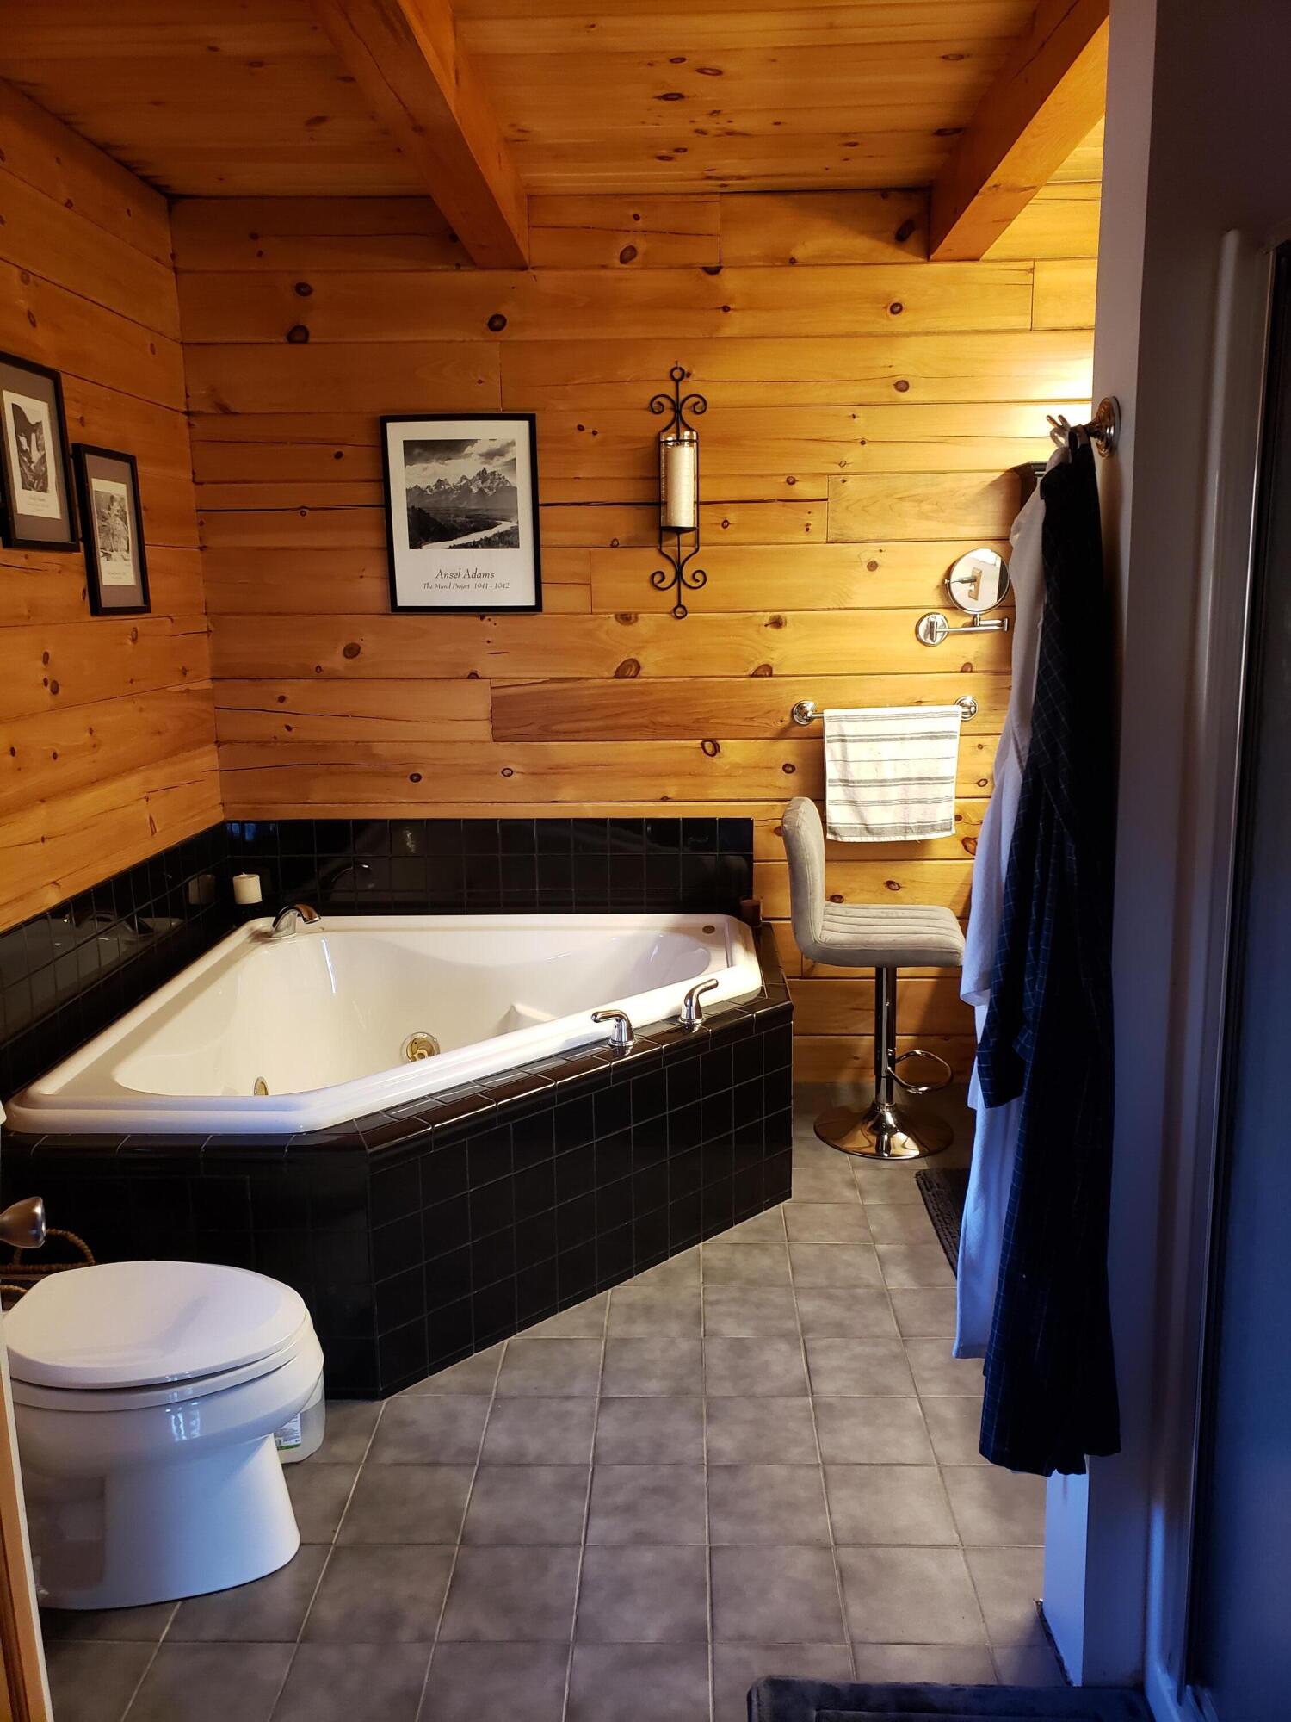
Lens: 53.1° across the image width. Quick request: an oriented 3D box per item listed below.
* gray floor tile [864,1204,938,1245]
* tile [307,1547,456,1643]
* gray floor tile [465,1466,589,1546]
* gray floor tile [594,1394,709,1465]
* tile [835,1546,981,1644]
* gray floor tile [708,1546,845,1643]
[{"bbox_3d":[0.637,0.875,3.109,0.198,0.010,0.197,-1,11,2],"label":"gray floor tile"},{"bbox_3d":[-0.403,1.124,1.984,0.198,0.010,0.197,-1,11,2],"label":"tile"},{"bbox_3d":[-0.200,1.096,2.197,0.200,0.010,0.199,-1,11,2],"label":"gray floor tile"},{"bbox_3d":[0.010,1.053,2.385,0.200,0.010,0.199,-1,11,2],"label":"gray floor tile"},{"bbox_3d":[0.396,1.109,1.950,0.197,0.010,0.197,-1,11,2],"label":"tile"},{"bbox_3d":[0.198,1.115,1.962,0.198,0.010,0.197,-1,11,2],"label":"gray floor tile"}]

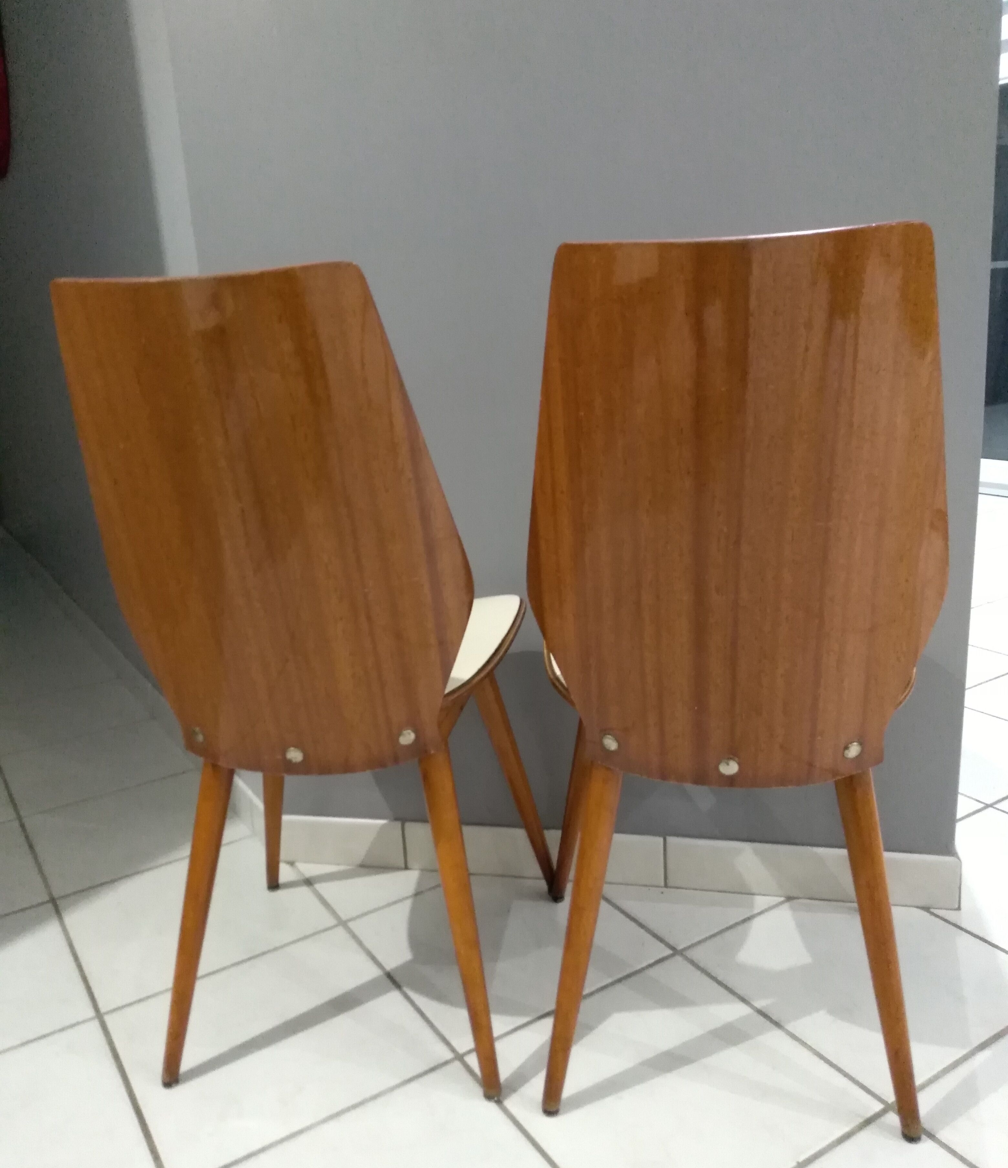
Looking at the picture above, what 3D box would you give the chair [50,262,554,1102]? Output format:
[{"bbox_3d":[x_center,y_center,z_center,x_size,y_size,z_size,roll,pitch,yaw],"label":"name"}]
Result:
[{"bbox_3d":[-0.196,0.098,1.175,0.450,0.875,0.505,-1,15,8],"label":"chair"}]

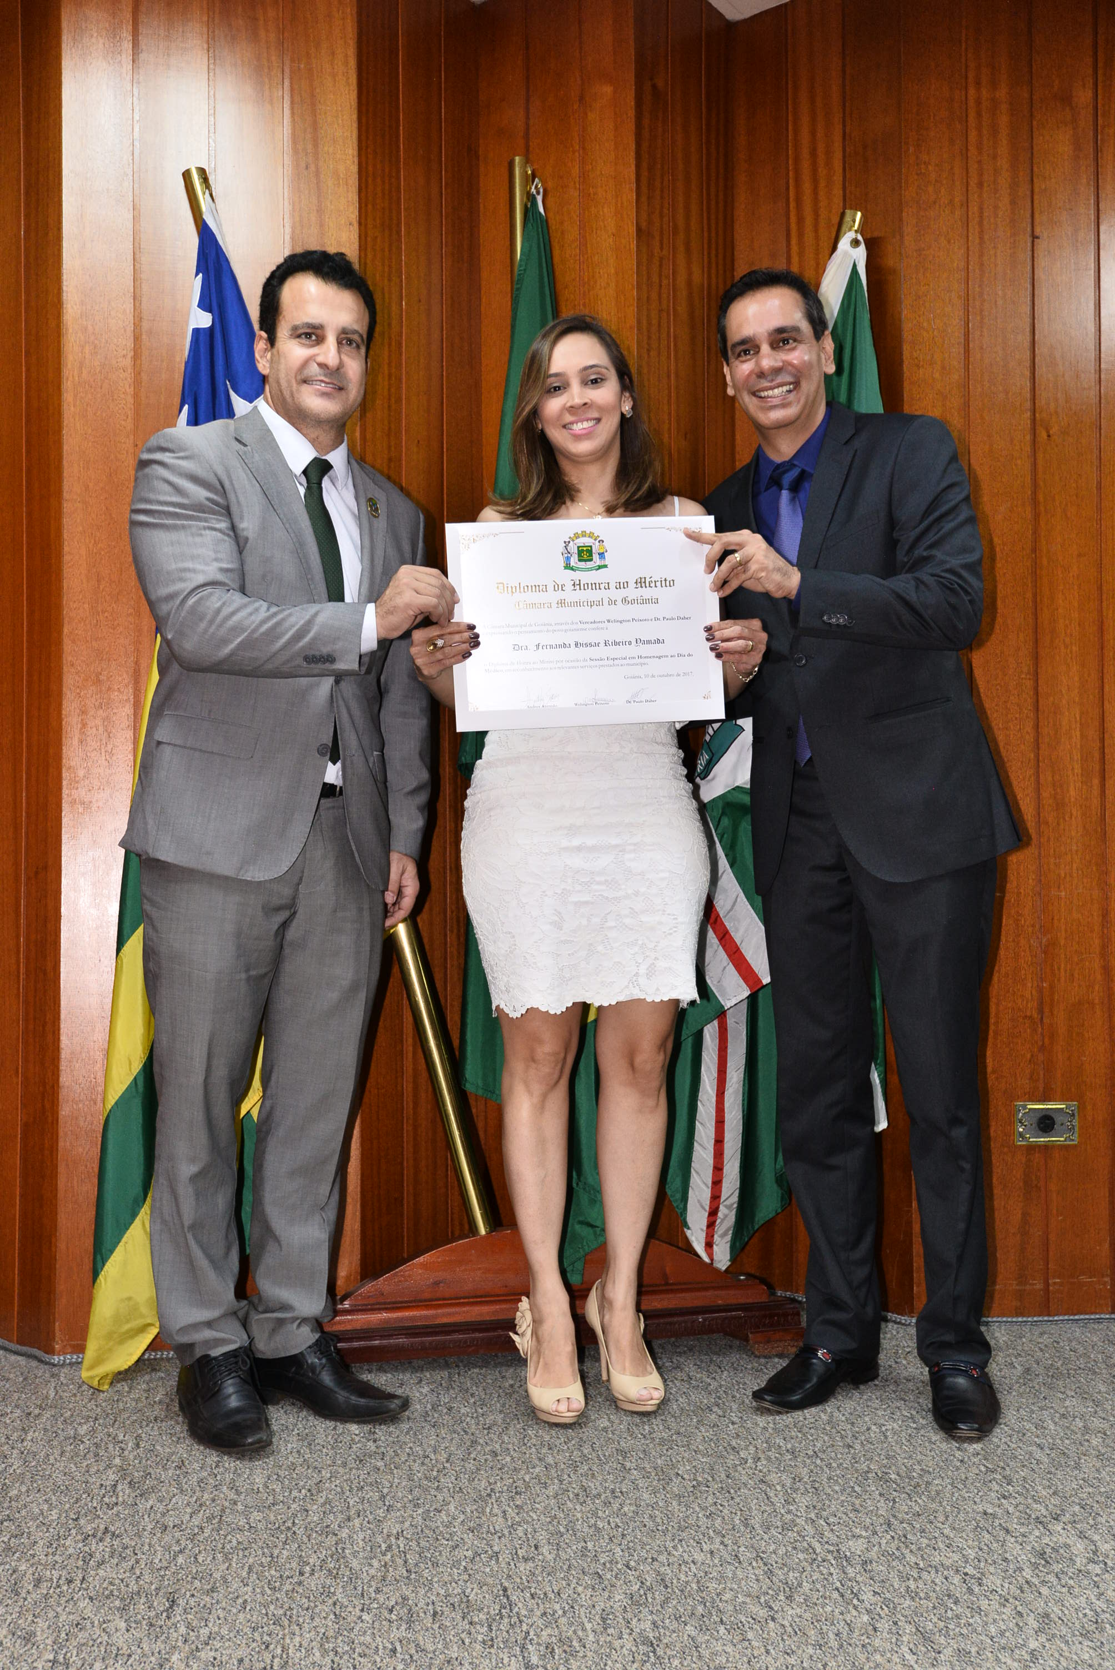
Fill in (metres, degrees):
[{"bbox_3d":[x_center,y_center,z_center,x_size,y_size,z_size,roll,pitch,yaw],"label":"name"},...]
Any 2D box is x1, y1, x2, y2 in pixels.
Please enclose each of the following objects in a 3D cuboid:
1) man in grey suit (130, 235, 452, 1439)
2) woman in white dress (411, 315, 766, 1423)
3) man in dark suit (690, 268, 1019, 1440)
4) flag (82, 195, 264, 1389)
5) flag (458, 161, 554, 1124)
[{"bbox_3d":[-0.415,-0.006,2.490,0.510,1.795,0.410,0,-1,-25],"label":"man in grey suit"},{"bbox_3d":[0.048,0.035,2.520,0.530,1.710,0.390,0,-1,2],"label":"woman in white dress"},{"bbox_3d":[0.467,0.000,2.530,0.510,1.775,0.410,-1,-1,25],"label":"man in dark suit"},{"bbox_3d":[-0.623,-0.079,2.650,0.320,1.950,0.220,0,-1,-5],"label":"flag"},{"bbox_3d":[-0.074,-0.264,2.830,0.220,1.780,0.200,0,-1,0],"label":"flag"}]

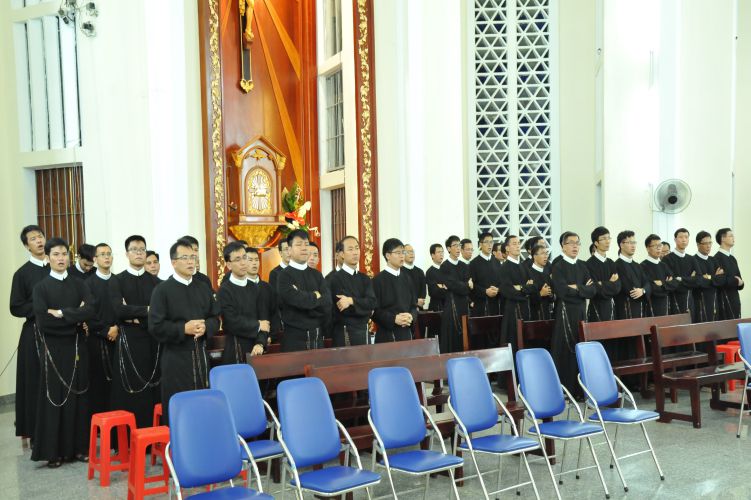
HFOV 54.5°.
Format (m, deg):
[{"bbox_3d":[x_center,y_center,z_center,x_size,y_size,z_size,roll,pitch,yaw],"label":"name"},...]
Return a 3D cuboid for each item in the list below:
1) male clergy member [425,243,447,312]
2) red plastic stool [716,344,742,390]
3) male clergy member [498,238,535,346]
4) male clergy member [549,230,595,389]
[{"bbox_3d":[0.773,0.698,9.100,0.460,1.590,0.350,-1,0,-28],"label":"male clergy member"},{"bbox_3d":[3.722,1.212,7.621,0.330,0.450,0.330,-2,2,-22],"label":"red plastic stool"},{"bbox_3d":[1.511,0.664,7.850,0.470,1.640,0.360,-1,0,-32],"label":"male clergy member"},{"bbox_3d":[1.953,0.651,7.200,0.490,1.655,0.370,-1,0,-26],"label":"male clergy member"}]

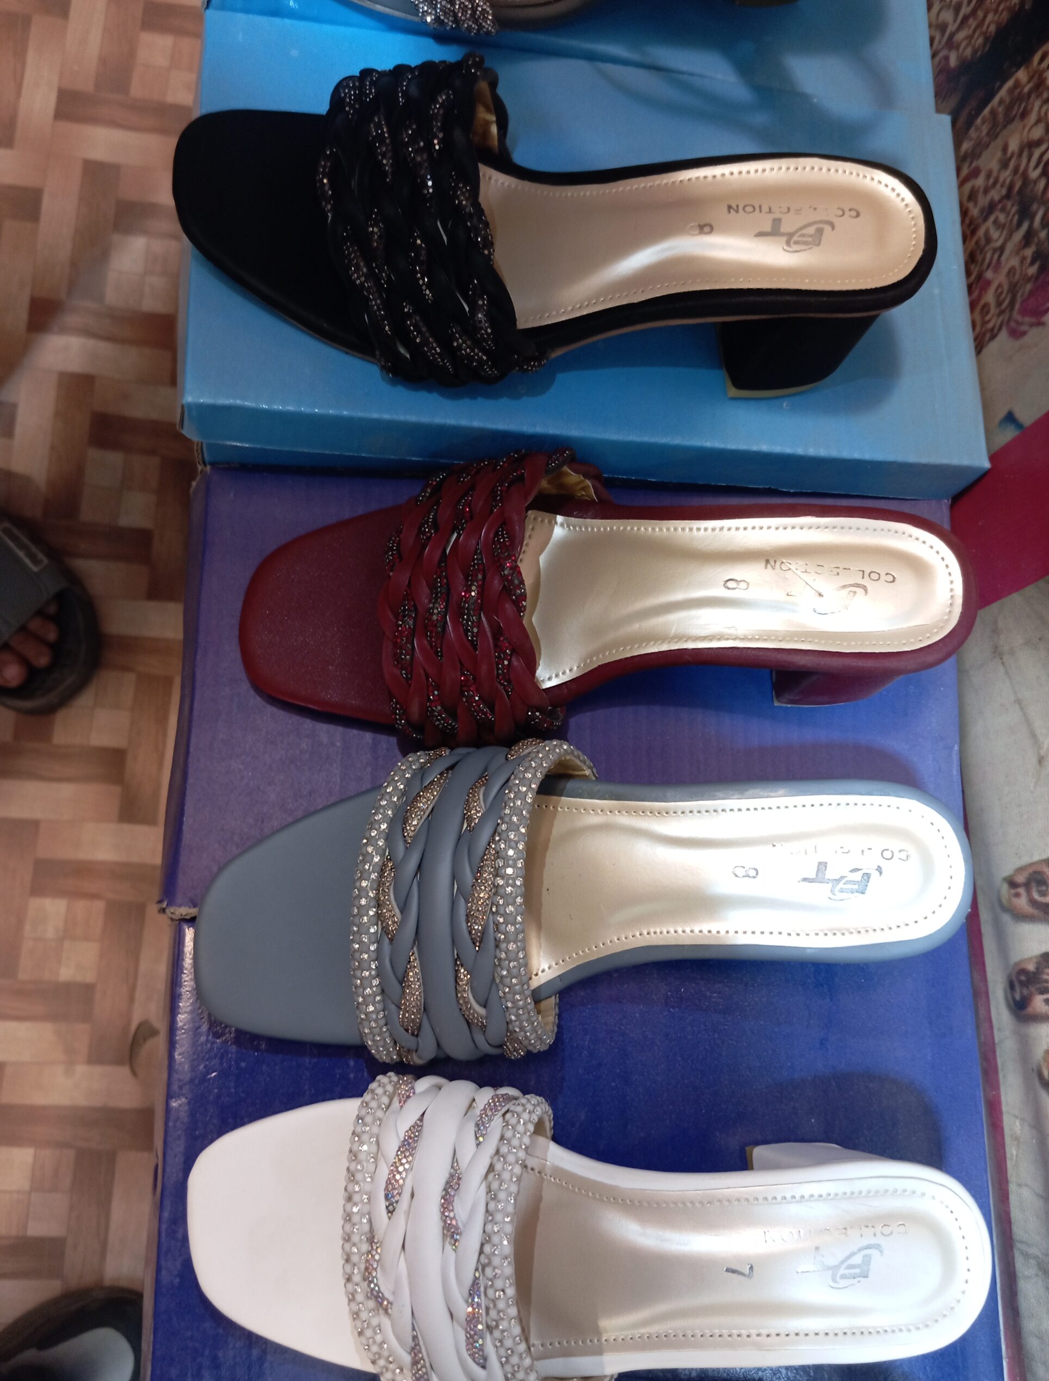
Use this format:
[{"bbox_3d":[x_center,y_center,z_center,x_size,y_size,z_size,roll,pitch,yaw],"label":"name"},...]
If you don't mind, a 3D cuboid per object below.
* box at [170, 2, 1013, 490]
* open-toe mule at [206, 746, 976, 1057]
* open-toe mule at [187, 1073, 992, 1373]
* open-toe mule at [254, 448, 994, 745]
[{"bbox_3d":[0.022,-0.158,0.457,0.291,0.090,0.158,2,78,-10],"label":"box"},{"bbox_3d":[0.017,0.067,0.370,0.247,0.073,0.099,-3,79,-11],"label":"open-toe mule"},{"bbox_3d":[0.016,0.172,0.348,0.241,0.073,0.096,5,78,-9],"label":"open-toe mule"},{"bbox_3d":[0.026,-0.030,0.391,0.247,0.073,0.093,-2,79,-11],"label":"open-toe mule"}]

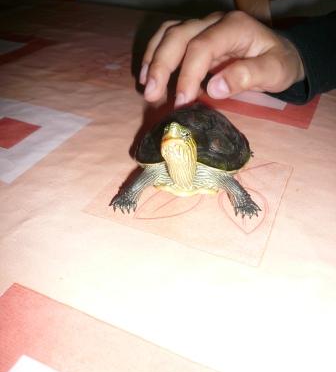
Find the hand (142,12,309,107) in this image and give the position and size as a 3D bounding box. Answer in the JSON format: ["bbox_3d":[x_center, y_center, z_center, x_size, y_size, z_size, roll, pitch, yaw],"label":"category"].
[{"bbox_3d":[0.041,-0.101,0.309,0.119,0.059,0.080,-7,36,-5],"label":"hand"}]

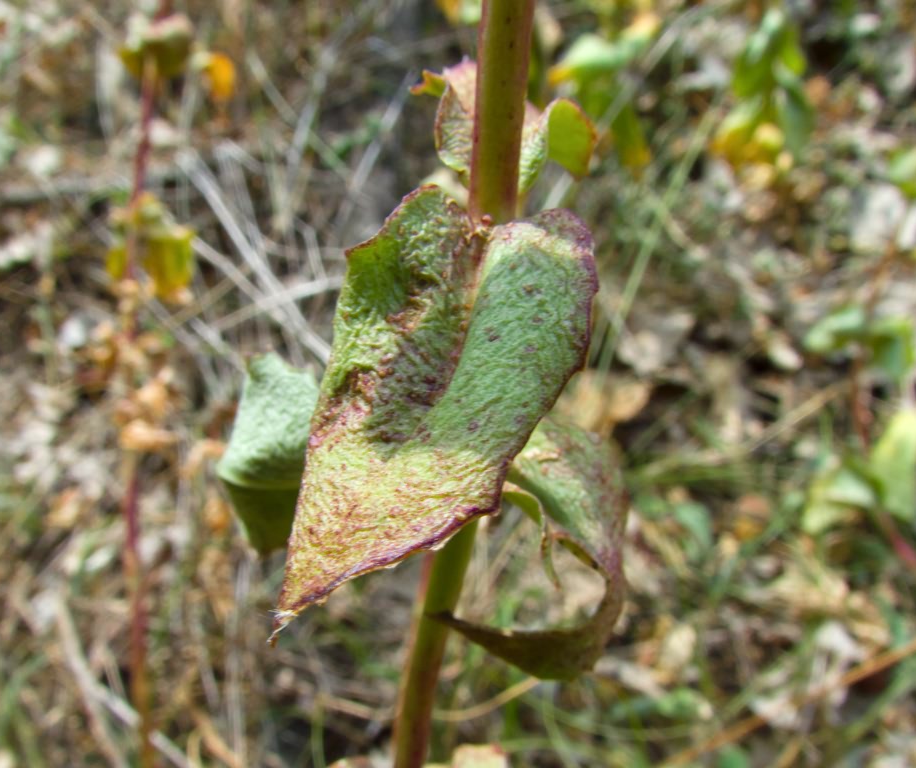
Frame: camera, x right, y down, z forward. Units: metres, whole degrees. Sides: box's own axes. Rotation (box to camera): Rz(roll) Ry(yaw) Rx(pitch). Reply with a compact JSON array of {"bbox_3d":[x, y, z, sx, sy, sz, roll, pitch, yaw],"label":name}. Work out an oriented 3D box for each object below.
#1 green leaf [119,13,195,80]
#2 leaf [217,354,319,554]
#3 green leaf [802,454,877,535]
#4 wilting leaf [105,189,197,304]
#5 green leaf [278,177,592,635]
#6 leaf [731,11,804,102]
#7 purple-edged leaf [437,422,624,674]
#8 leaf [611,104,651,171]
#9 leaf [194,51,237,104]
[{"bbox_3d":[-0.170,-0.190,0.400,0.043,0.031,0.030,0,30,0],"label":"green leaf"},{"bbox_3d":[-0.046,0.018,0.180,0.031,0.046,0.026,0,30,0],"label":"leaf"},{"bbox_3d":[0.269,0.078,0.500,0.052,0.042,0.035,0,30,0],"label":"green leaf"},{"bbox_3d":[-0.173,-0.077,0.400,0.049,0.053,0.034,0,30,0],"label":"wilting leaf"},{"bbox_3d":[-0.009,0.008,0.165,0.061,0.115,0.035,26,-3,-3],"label":"green leaf"},{"bbox_3d":[0.240,-0.255,0.550,0.055,0.062,0.036,0,30,0],"label":"leaf"},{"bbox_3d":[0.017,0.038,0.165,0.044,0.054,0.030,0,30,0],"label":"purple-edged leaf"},{"bbox_3d":[0.115,-0.163,0.470,0.028,0.038,0.020,0,30,0],"label":"leaf"},{"bbox_3d":[-0.161,-0.203,0.470,0.027,0.031,0.018,0,30,0],"label":"leaf"}]

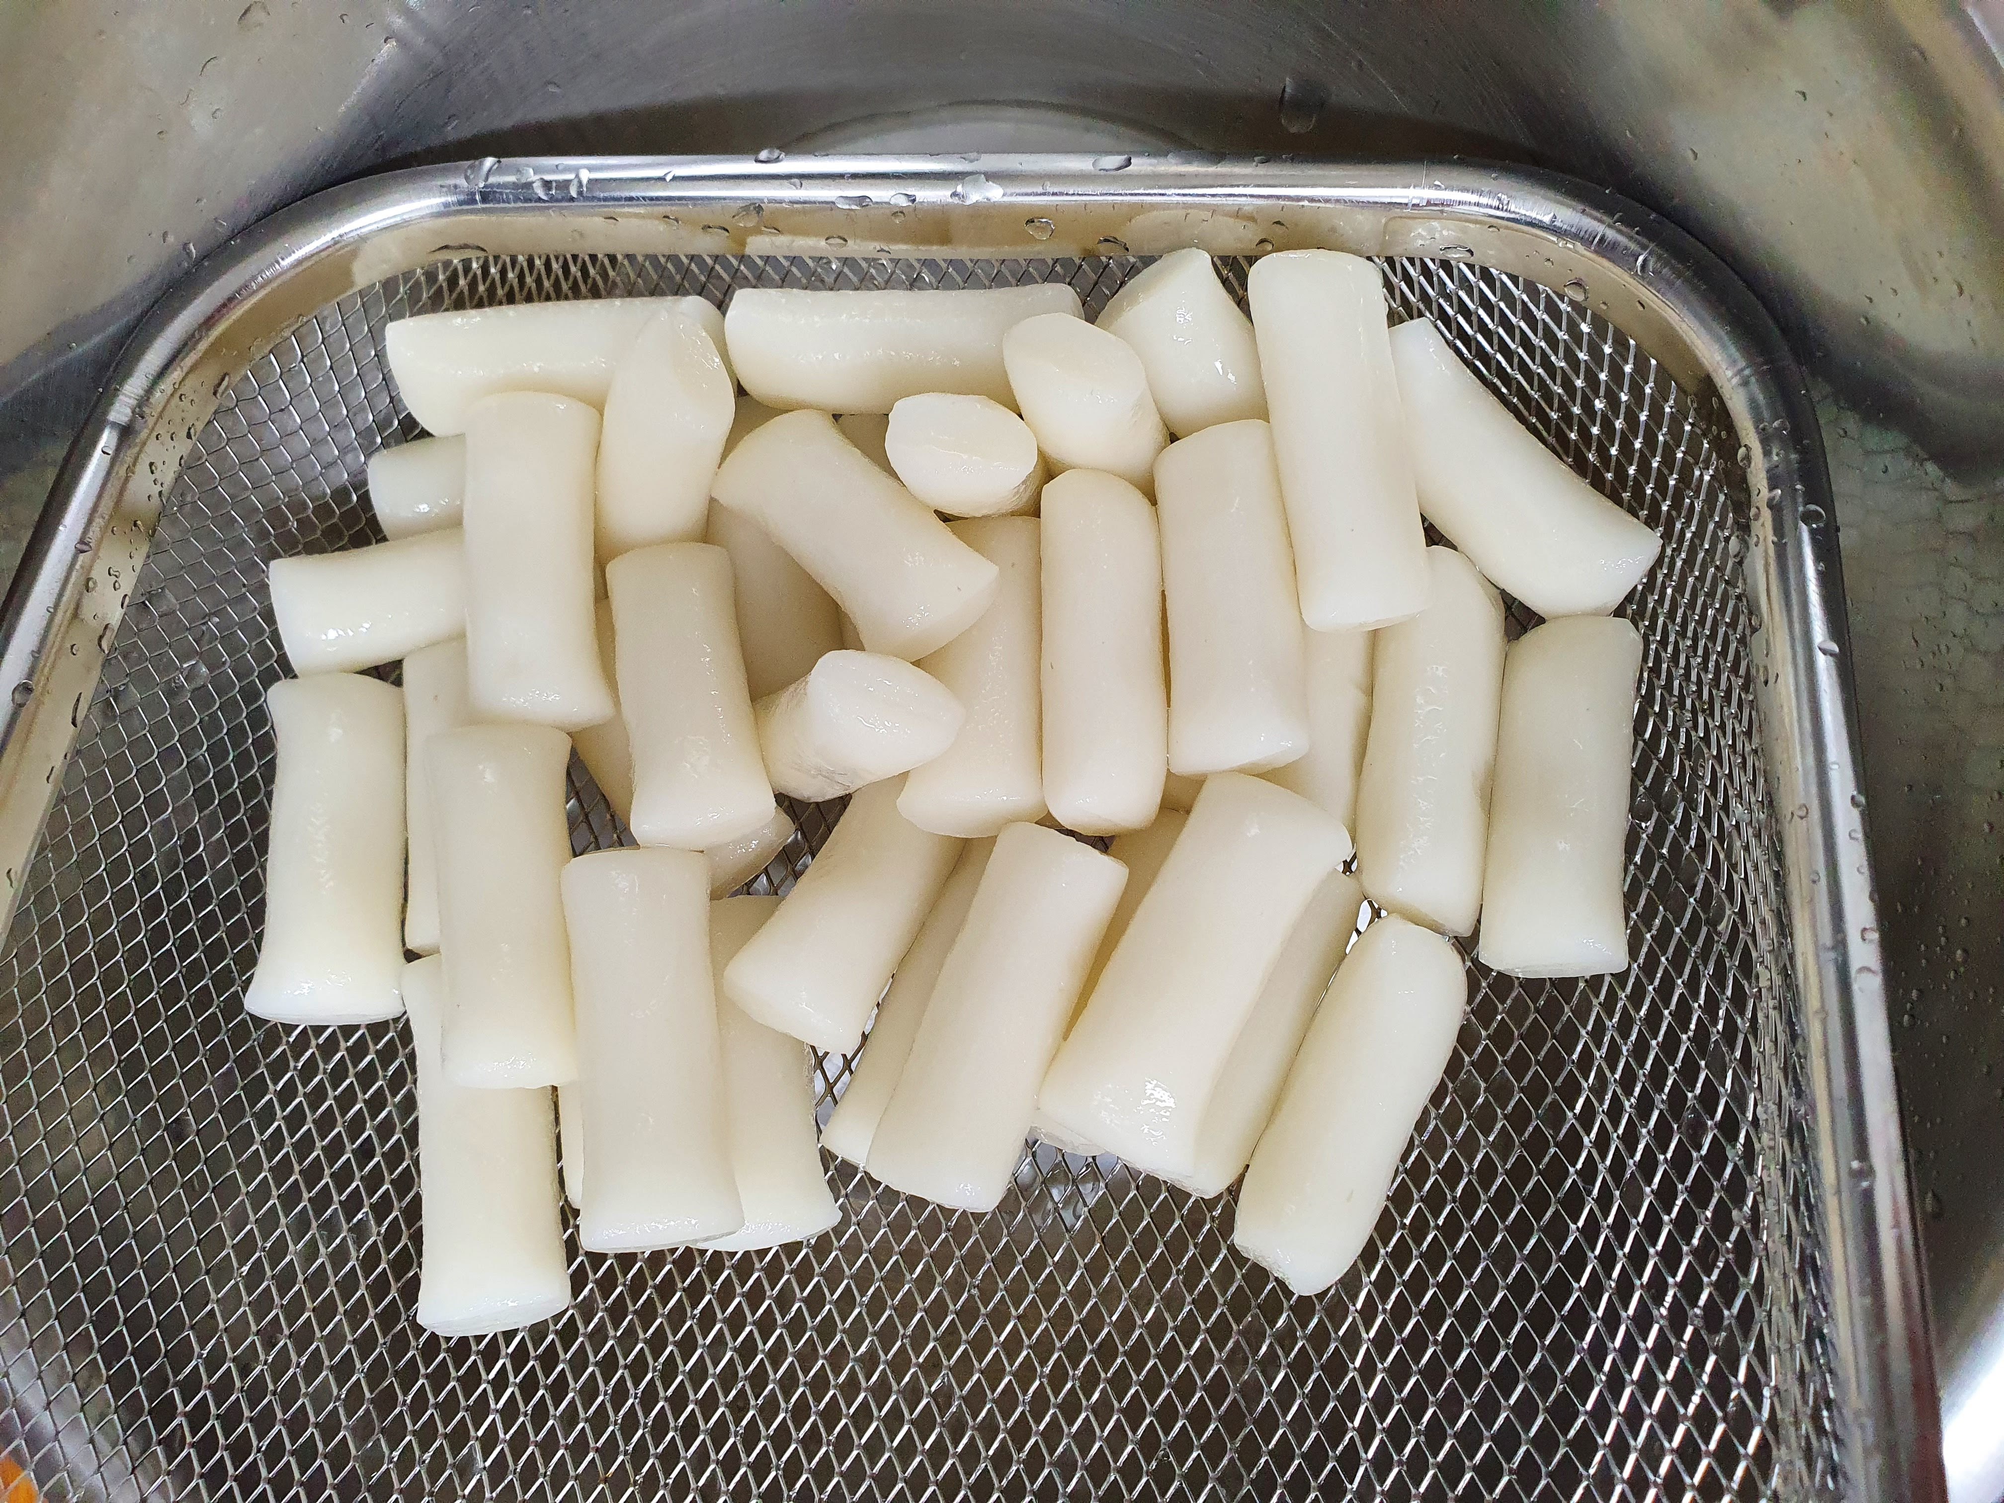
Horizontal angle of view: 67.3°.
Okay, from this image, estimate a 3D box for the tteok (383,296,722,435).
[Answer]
[{"bbox_3d":[-0.078,-0.069,0.265,0.057,0.021,0.023,-4,72,2],"label":"tteok"}]

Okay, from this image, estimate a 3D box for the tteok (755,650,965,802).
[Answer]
[{"bbox_3d":[-0.030,-0.002,0.228,0.021,0.049,0.023,20,68,-36],"label":"tteok"}]

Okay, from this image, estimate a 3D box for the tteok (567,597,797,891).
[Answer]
[{"bbox_3d":[-0.057,-0.005,0.243,0.021,0.020,0.055,-34,72,-10],"label":"tteok"}]

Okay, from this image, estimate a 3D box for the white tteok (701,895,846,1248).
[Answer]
[{"bbox_3d":[-0.040,0.051,0.241,0.022,0.022,0.053,-10,69,1],"label":"white tteok"}]

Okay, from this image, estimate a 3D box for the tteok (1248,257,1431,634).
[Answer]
[{"bbox_3d":[0.053,-0.049,0.239,0.021,0.021,0.057,-4,72,4],"label":"tteok"}]

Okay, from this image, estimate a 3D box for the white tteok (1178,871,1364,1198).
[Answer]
[{"bbox_3d":[0.037,0.038,0.229,0.023,0.021,0.053,21,74,9],"label":"white tteok"}]

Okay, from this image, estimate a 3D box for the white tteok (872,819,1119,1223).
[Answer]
[{"bbox_3d":[0.000,0.038,0.222,0.023,0.021,0.053,19,76,8],"label":"white tteok"}]

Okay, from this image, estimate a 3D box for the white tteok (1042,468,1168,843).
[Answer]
[{"bbox_3d":[0.015,-0.015,0.230,0.018,0.019,0.054,-1,68,3],"label":"white tteok"}]

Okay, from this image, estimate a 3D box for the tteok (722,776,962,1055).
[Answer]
[{"bbox_3d":[-0.018,0.017,0.232,0.023,0.021,0.053,27,64,10],"label":"tteok"}]

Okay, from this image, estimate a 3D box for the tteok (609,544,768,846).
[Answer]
[{"bbox_3d":[-0.051,-0.010,0.245,0.022,0.022,0.047,-14,54,0],"label":"tteok"}]

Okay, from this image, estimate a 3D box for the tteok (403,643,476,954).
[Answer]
[{"bbox_3d":[-0.092,0.008,0.261,0.021,0.021,0.051,-9,69,2],"label":"tteok"}]

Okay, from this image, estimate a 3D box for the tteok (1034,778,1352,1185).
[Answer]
[{"bbox_3d":[0.029,0.034,0.224,0.024,0.024,0.054,24,69,13],"label":"tteok"}]

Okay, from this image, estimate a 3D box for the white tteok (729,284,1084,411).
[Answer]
[{"bbox_3d":[-0.017,-0.069,0.258,0.059,0.019,0.019,-2,70,2],"label":"white tteok"}]

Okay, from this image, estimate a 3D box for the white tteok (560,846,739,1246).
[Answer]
[{"bbox_3d":[-0.049,0.040,0.209,0.021,0.020,0.052,-12,59,-2],"label":"white tteok"}]

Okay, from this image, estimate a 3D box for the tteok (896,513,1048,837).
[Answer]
[{"bbox_3d":[-0.004,-0.012,0.230,0.019,0.020,0.054,-1,46,2],"label":"tteok"}]

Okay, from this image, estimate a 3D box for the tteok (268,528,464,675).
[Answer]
[{"bbox_3d":[-0.101,-0.031,0.274,0.057,0.021,0.021,-10,69,-2],"label":"tteok"}]

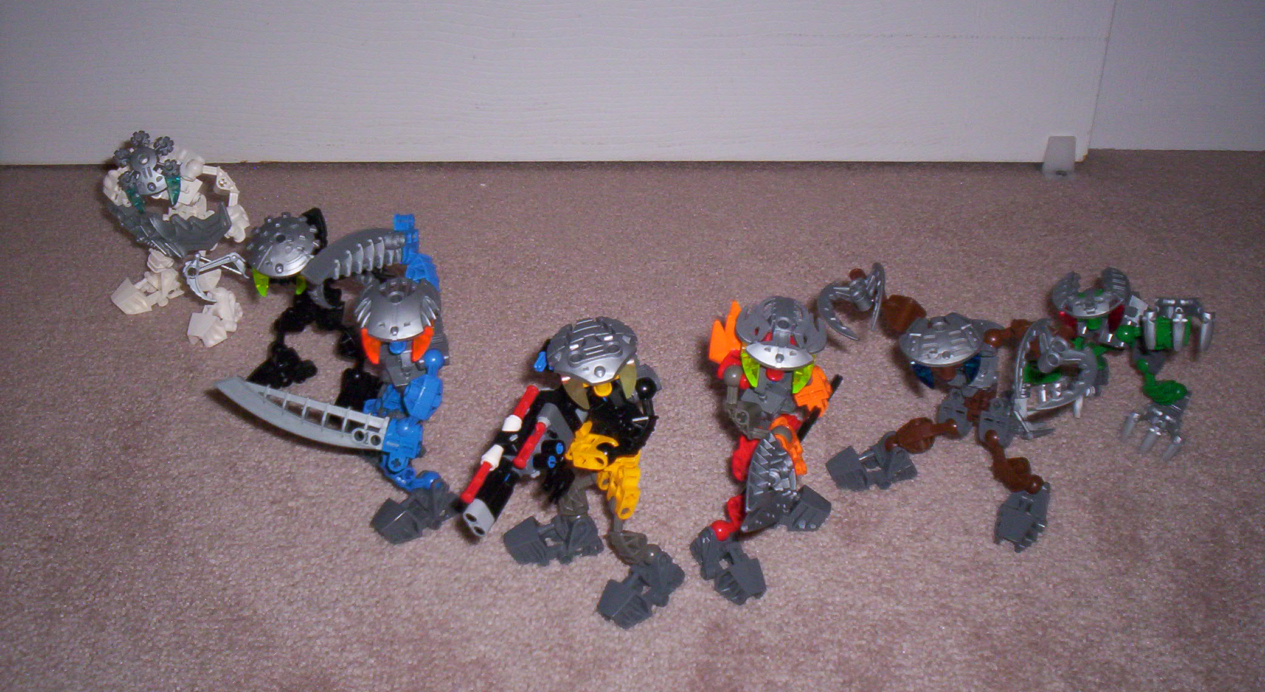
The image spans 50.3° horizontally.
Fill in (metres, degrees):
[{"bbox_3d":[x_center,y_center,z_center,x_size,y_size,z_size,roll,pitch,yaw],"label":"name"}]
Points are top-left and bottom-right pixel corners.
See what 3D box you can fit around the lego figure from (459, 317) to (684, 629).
[{"bbox_3d":[-0.030,0.051,0.639,0.113,0.118,0.104,3,27,5],"label":"lego figure"}]

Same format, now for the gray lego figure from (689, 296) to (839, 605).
[{"bbox_3d":[0.067,0.043,0.644,0.078,0.128,0.090,-2,27,-4],"label":"gray lego figure"}]

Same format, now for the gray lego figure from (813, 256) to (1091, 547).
[{"bbox_3d":[0.162,0.024,0.702,0.135,0.111,0.117,5,27,9],"label":"gray lego figure"}]

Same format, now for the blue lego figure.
[{"bbox_3d":[-0.150,0.015,0.684,0.121,0.142,0.098,1,27,2],"label":"blue lego figure"}]

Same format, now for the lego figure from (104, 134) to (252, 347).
[{"bbox_3d":[-0.295,-0.072,0.860,0.108,0.138,0.112,-6,28,-11],"label":"lego figure"}]

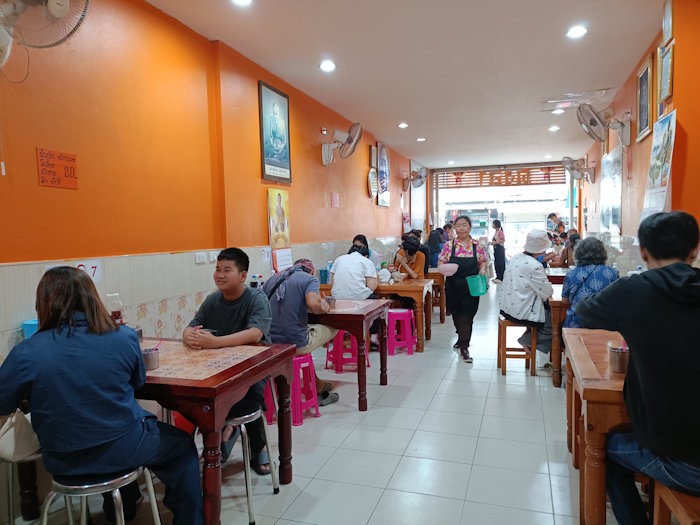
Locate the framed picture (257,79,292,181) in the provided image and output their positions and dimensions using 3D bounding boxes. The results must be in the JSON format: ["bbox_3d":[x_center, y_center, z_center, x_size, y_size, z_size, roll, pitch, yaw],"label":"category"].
[{"bbox_3d":[-0.711,-1.243,4.946,0.040,0.910,0.660,0,4,19],"label":"framed picture"}]

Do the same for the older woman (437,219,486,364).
[{"bbox_3d":[1.235,0.255,5.408,0.500,1.500,0.450,0,3,13],"label":"older woman"}]

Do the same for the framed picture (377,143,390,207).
[{"bbox_3d":[0.618,-1.531,8.902,0.040,1.050,0.750,0,4,19],"label":"framed picture"}]

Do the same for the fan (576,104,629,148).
[{"bbox_3d":[2.705,-1.467,5.416,0.490,0.470,0.440,0,4,17],"label":"fan"}]

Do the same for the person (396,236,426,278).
[{"bbox_3d":[0.774,0.307,6.639,0.450,1.270,0.680,0,4,19],"label":"person"}]

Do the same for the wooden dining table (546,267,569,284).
[{"bbox_3d":[3.092,0.490,7.002,0.780,0.720,1.250,0,4,19],"label":"wooden dining table"}]

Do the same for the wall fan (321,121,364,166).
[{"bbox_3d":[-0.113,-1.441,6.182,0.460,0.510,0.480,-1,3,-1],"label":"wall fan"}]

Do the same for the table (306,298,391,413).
[{"bbox_3d":[-0.310,0.732,4.370,1.180,0.733,0.770,0,4,19],"label":"table"}]

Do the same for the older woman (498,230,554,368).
[{"bbox_3d":[1.679,0.365,4.724,0.620,1.300,0.460,-2,3,-8],"label":"older woman"}]

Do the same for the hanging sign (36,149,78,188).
[{"bbox_3d":[-1.555,-0.497,2.704,0.010,0.195,0.245,0,4,19],"label":"hanging sign"}]

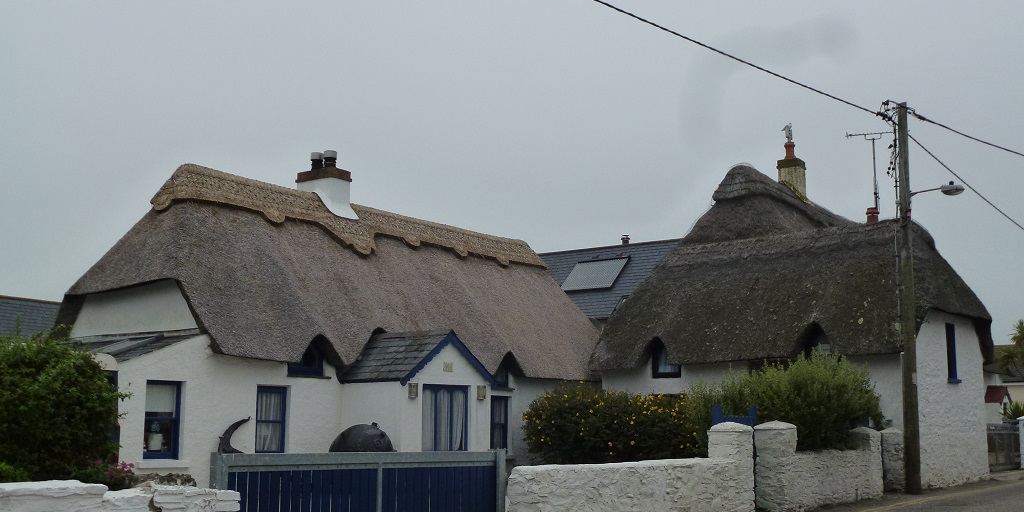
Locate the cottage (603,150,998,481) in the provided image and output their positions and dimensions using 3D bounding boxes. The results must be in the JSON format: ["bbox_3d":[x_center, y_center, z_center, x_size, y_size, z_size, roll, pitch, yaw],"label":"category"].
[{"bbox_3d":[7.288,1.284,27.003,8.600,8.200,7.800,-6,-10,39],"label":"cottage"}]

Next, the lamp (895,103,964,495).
[{"bbox_3d":[7.839,0.763,20.343,1.250,7.400,0.330,-7,-11,42],"label":"lamp"}]

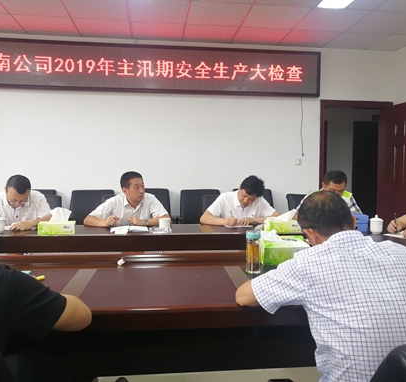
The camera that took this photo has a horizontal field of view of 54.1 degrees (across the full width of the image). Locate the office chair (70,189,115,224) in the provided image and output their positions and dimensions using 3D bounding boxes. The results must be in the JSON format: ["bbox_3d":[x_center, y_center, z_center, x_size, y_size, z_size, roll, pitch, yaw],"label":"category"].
[{"bbox_3d":[-1.194,0.473,4.239,0.580,0.950,0.620,0,3,-10],"label":"office chair"}]

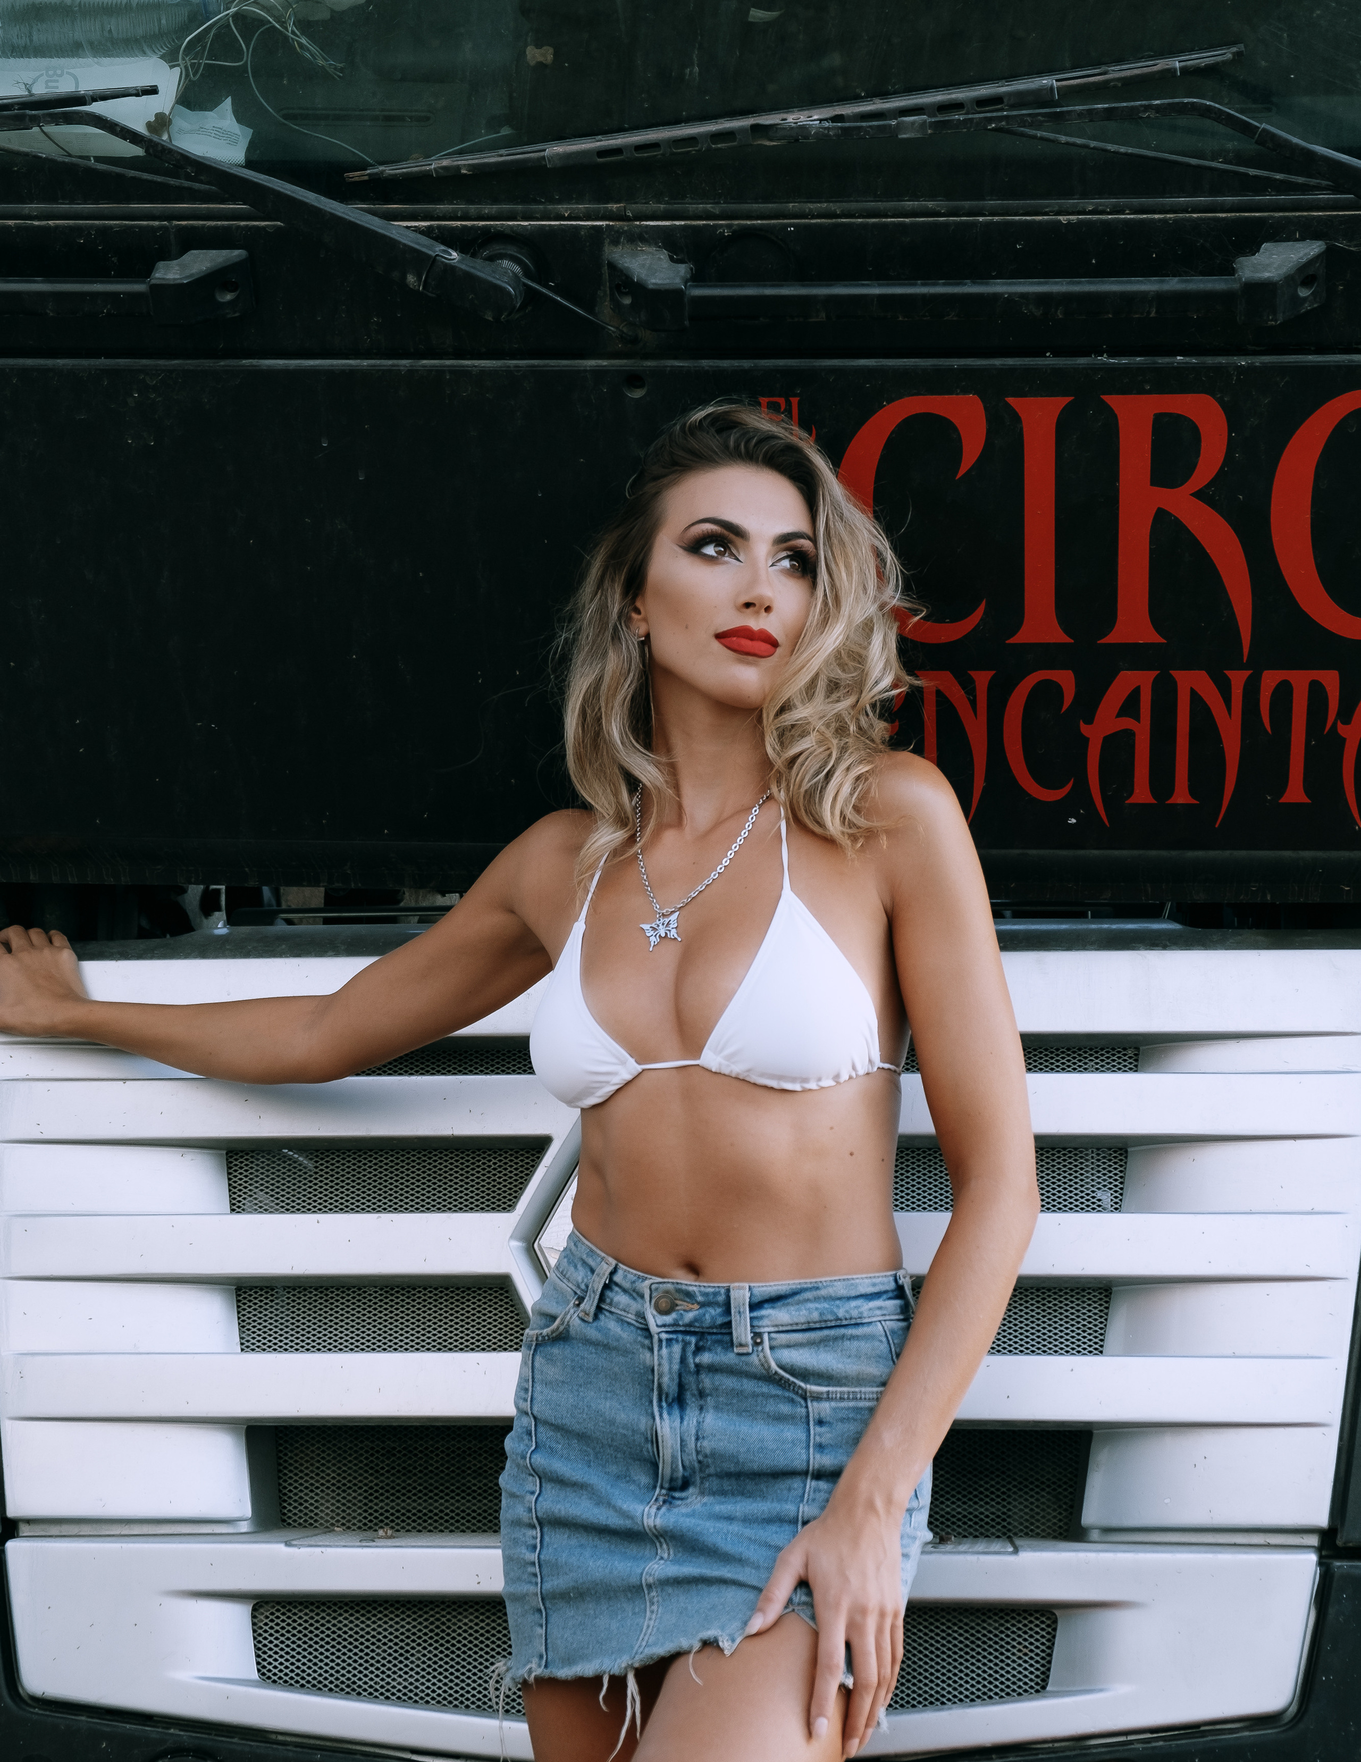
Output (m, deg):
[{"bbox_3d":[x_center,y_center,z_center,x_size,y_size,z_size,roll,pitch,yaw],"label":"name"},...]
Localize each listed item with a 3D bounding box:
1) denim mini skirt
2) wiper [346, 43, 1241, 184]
[{"bbox_3d":[0.028,0.445,2.450,0.350,0.350,0.250,1,2,24],"label":"denim mini skirt"},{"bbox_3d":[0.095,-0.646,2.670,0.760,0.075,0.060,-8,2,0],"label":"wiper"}]

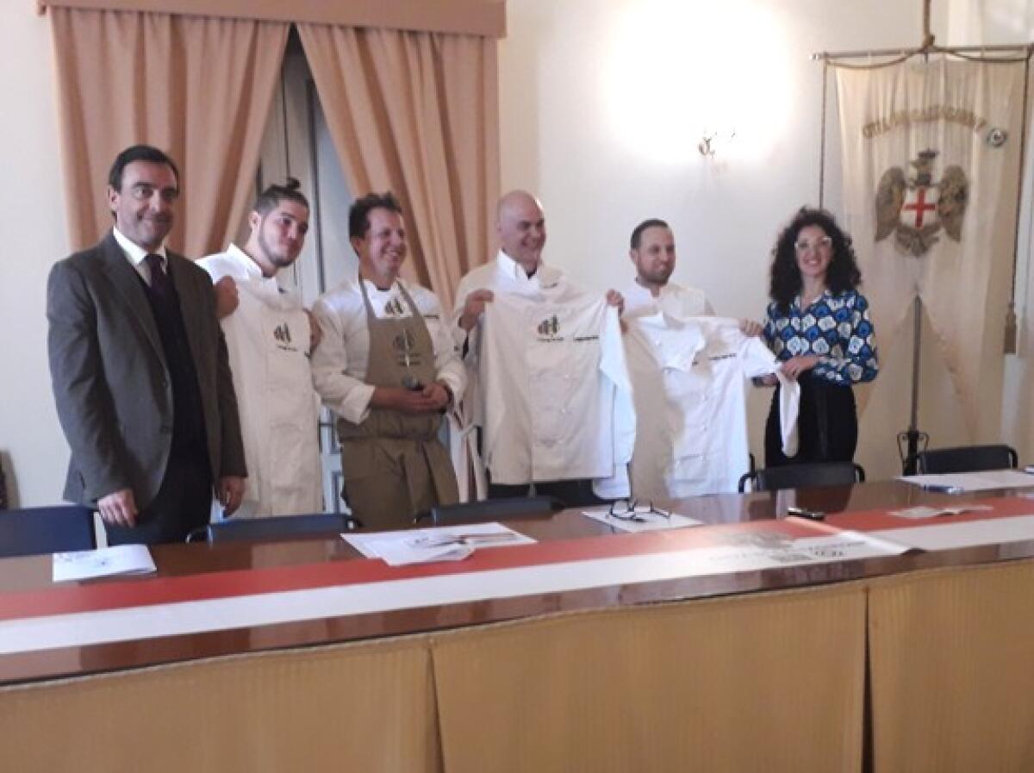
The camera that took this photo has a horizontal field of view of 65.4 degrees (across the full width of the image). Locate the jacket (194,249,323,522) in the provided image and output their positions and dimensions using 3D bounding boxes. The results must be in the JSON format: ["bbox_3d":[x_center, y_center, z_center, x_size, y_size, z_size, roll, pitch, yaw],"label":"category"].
[{"bbox_3d":[-0.758,0.000,2.430,0.450,0.770,0.280,-6,8,-38],"label":"jacket"}]

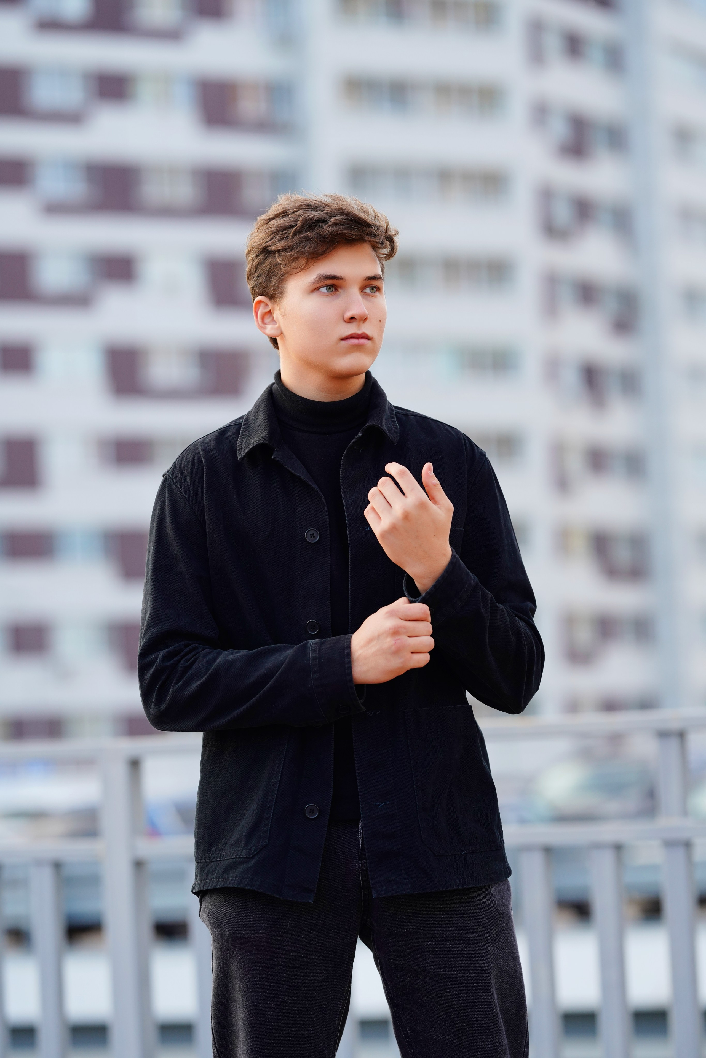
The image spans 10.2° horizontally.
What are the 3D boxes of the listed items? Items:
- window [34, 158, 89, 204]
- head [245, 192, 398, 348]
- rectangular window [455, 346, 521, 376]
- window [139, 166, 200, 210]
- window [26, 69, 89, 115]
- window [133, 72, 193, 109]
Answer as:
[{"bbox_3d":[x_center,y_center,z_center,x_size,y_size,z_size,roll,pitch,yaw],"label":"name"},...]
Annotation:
[{"bbox_3d":[-8.960,-10.712,122.126,1.804,1.376,0.200,0,-5,-28],"label":"window"},{"bbox_3d":[-0.043,-0.333,5.330,0.175,0.240,0.225,0,-5,-28],"label":"head"},{"bbox_3d":[4.376,-5.461,128.790,2.319,0.954,0.200,0,-5,-28],"label":"rectangular window"},{"bbox_3d":[-5.719,-10.633,123.872,2.109,1.337,0.200,0,-5,-28],"label":"window"},{"bbox_3d":[-9.128,-13.508,122.331,2.025,1.376,0.200,0,-5,-28],"label":"window"},{"bbox_3d":[-5.923,-13.689,124.085,2.084,1.107,0.200,0,-5,-28],"label":"window"}]

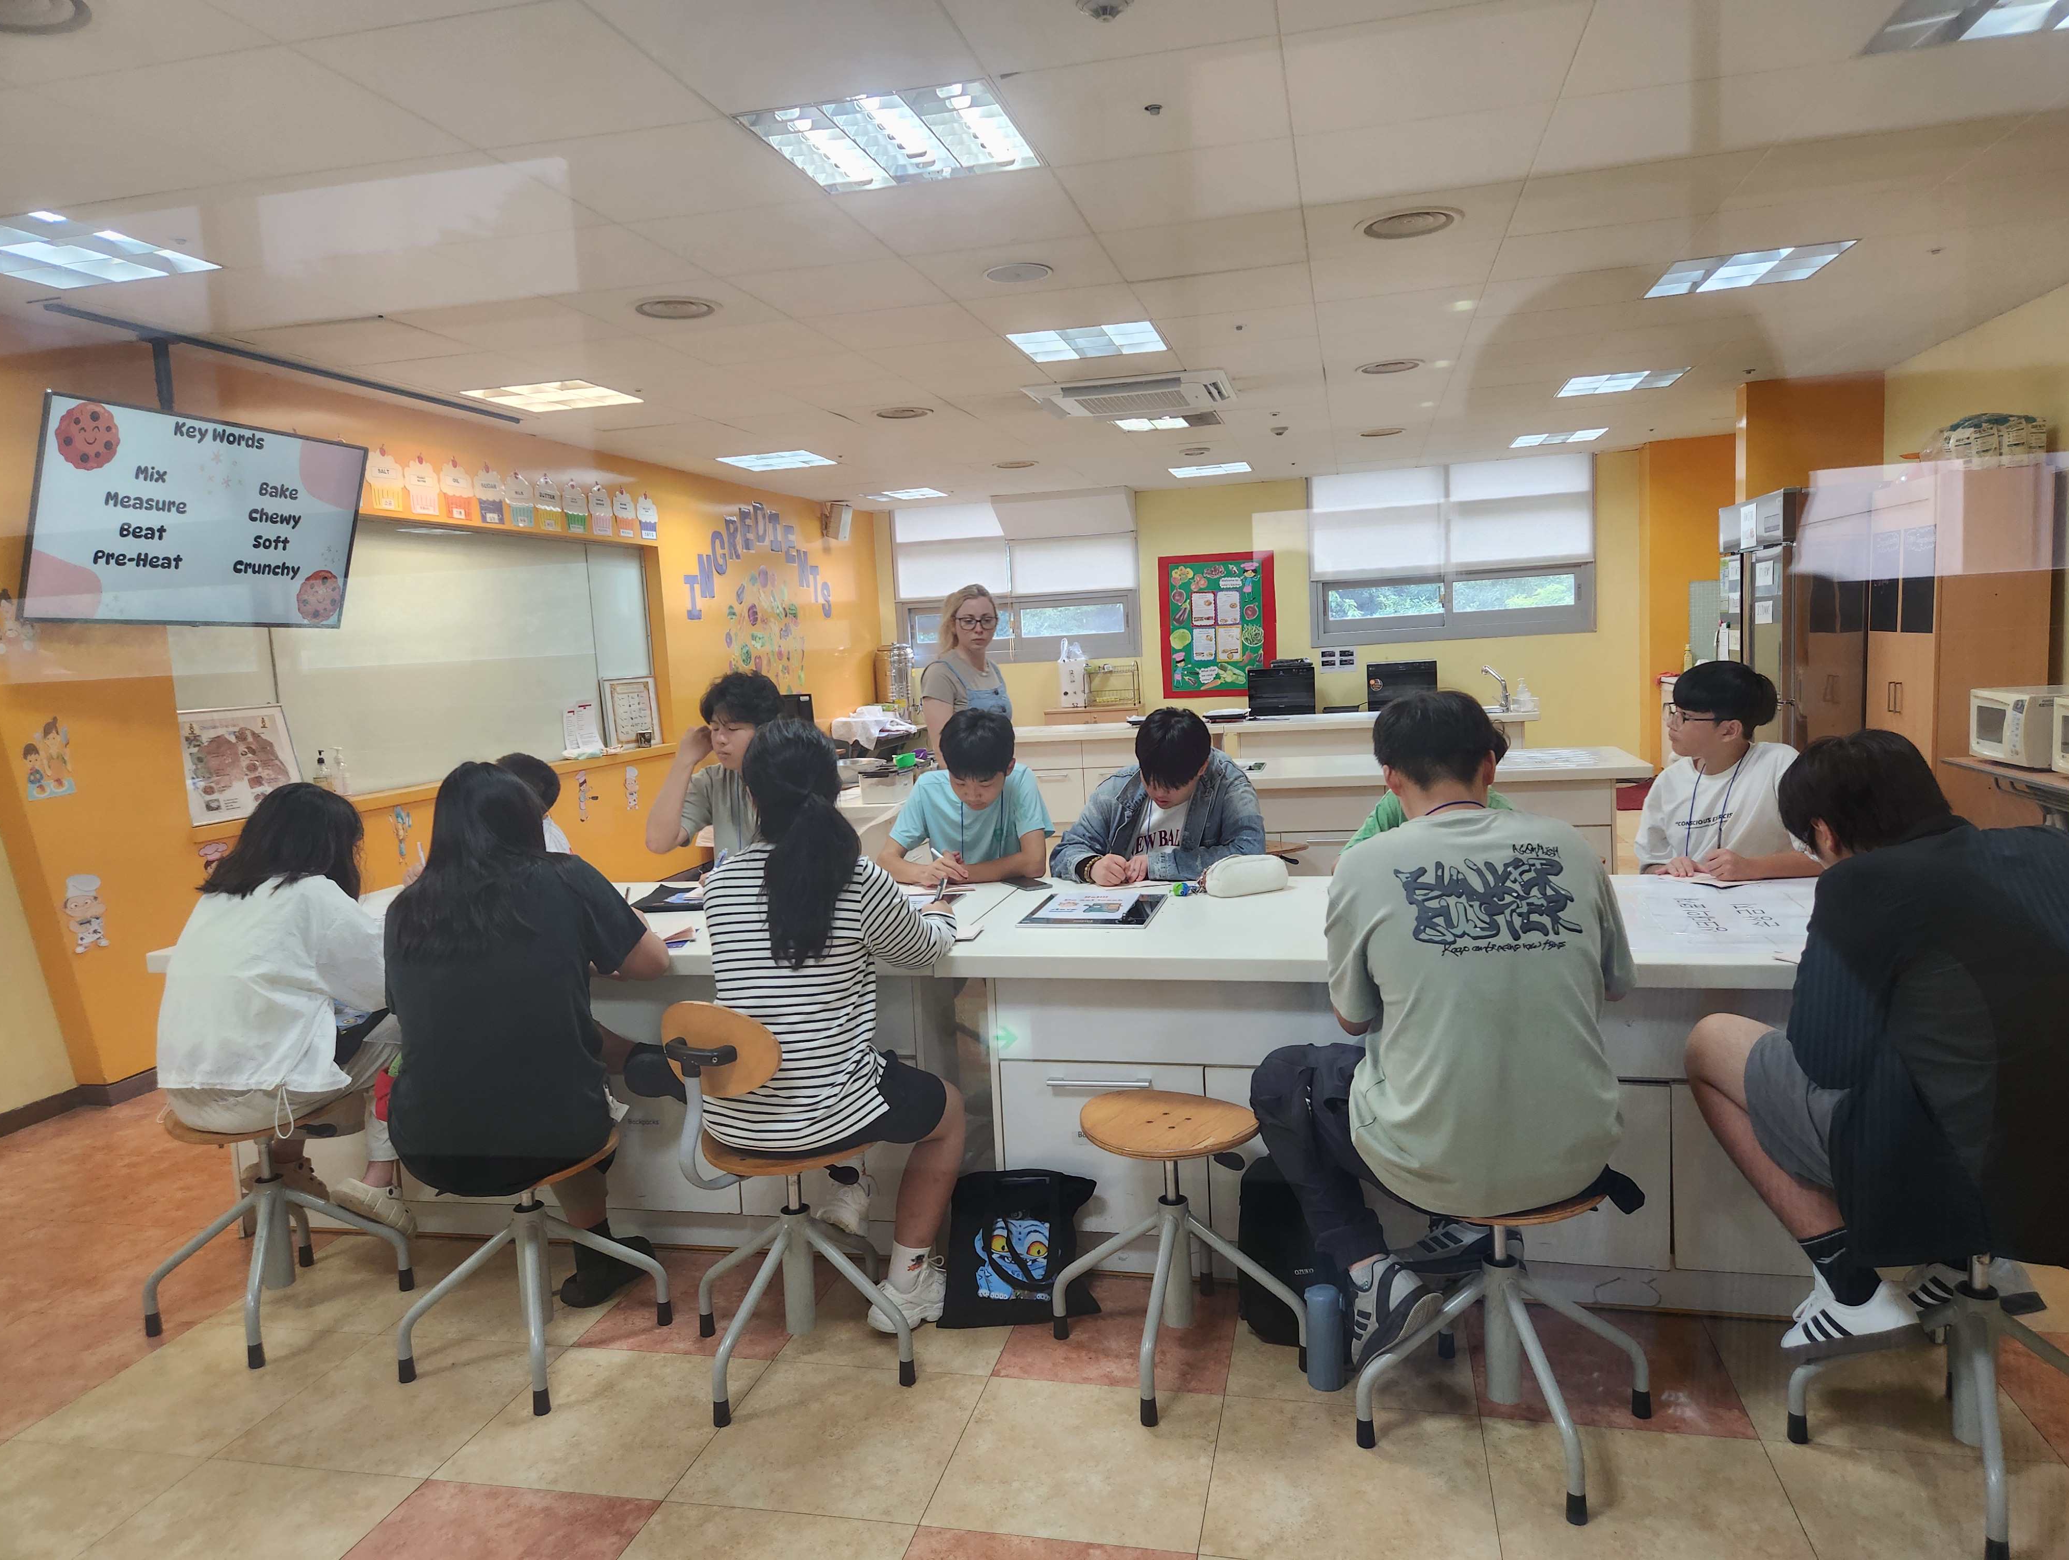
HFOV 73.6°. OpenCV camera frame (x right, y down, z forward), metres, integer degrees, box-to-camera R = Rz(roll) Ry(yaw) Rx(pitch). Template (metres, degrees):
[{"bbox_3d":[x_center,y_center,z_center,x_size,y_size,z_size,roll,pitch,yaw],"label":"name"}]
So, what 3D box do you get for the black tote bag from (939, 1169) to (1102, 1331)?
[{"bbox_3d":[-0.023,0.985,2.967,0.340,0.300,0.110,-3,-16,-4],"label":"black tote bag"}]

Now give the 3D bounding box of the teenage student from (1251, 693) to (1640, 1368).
[{"bbox_3d":[0.691,0.452,2.443,0.620,1.220,0.680,-2,6,5],"label":"teenage student"}]

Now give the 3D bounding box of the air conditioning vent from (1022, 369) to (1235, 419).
[{"bbox_3d":[0.506,-1.898,6.834,0.950,0.080,0.950,-2,6,13],"label":"air conditioning vent"}]

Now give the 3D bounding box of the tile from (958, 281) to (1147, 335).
[{"bbox_3d":[0.087,-1.706,4.998,0.600,0.015,0.600,-2,6,13],"label":"tile"}]

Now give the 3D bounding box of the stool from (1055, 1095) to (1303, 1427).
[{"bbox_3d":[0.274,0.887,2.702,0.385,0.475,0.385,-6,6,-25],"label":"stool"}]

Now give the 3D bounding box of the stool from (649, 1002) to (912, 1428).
[{"bbox_3d":[-0.485,0.777,2.732,0.510,0.770,0.520,0,7,27],"label":"stool"}]

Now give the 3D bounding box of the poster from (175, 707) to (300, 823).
[{"bbox_3d":[-3.042,-0.069,5.248,0.025,0.430,0.590,-15,3,14],"label":"poster"}]

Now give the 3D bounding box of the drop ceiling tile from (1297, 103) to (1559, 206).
[{"bbox_3d":[0.988,-1.607,3.559,0.600,0.020,0.600,-2,6,13],"label":"drop ceiling tile"}]

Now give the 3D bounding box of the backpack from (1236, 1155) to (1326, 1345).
[{"bbox_3d":[0.534,0.913,2.790,0.260,0.380,0.210,-1,6,16],"label":"backpack"}]

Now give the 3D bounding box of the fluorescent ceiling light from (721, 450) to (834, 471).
[{"bbox_3d":[-1.573,-1.965,8.435,0.600,0.060,0.600,-2,6,13],"label":"fluorescent ceiling light"}]

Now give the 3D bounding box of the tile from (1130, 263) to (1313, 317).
[{"bbox_3d":[0.675,-1.722,4.861,0.600,0.020,0.600,-2,6,13],"label":"tile"}]

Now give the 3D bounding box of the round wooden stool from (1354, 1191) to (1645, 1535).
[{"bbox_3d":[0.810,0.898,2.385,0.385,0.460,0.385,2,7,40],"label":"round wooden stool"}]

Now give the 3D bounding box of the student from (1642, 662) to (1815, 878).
[{"bbox_3d":[1.697,0.354,3.324,0.520,1.260,0.640,1,7,33],"label":"student"}]

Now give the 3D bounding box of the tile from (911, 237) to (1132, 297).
[{"bbox_3d":[-0.044,-1.639,4.419,0.600,0.020,0.600,-2,6,13],"label":"tile"}]

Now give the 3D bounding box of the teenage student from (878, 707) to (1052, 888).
[{"bbox_3d":[-0.160,0.401,4.010,0.500,1.230,0.580,-2,6,13],"label":"teenage student"}]

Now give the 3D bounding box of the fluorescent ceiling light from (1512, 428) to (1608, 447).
[{"bbox_3d":[3.631,-2.384,9.562,0.600,0.060,0.600,-2,6,13],"label":"fluorescent ceiling light"}]

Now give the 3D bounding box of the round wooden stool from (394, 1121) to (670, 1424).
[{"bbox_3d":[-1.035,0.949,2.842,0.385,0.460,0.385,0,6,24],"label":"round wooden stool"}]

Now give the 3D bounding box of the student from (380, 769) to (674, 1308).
[{"bbox_3d":[-1.011,0.563,2.882,0.550,1.210,0.640,0,7,26],"label":"student"}]

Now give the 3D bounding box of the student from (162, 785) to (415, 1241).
[{"bbox_3d":[-1.647,0.548,3.110,0.510,1.090,0.620,1,7,35],"label":"student"}]

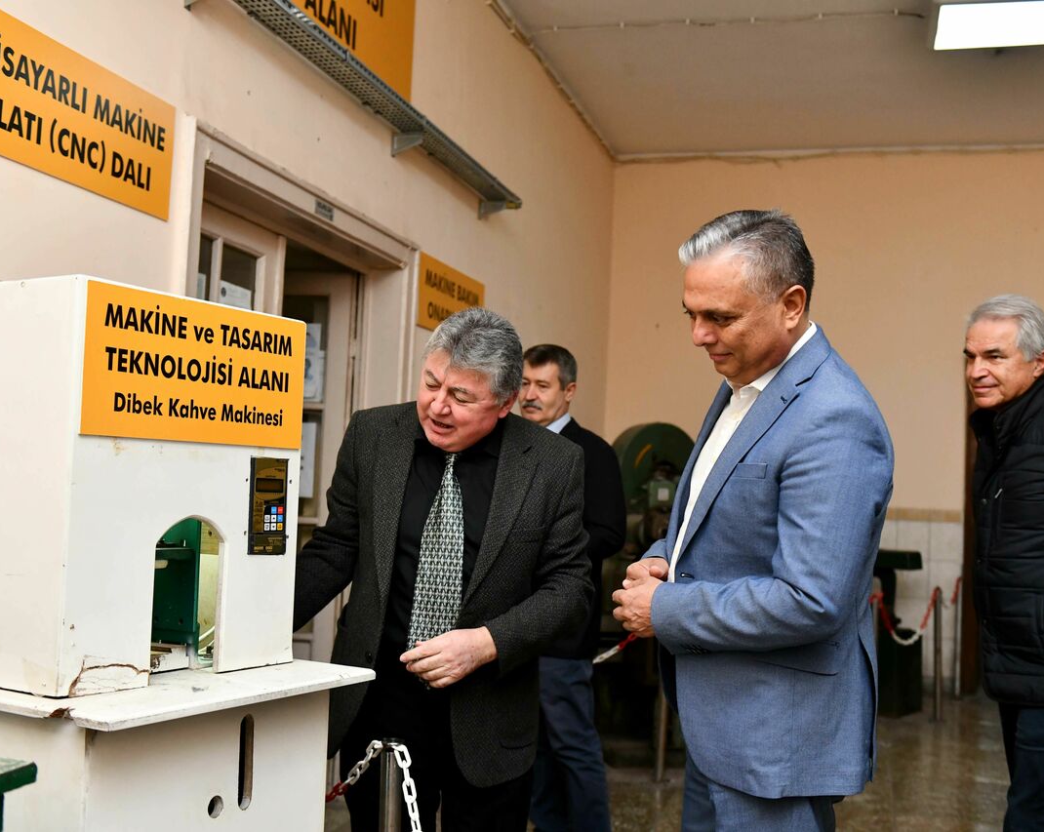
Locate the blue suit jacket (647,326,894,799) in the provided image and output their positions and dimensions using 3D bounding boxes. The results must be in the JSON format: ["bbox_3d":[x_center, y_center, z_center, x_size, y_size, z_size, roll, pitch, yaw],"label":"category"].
[{"bbox_3d":[0.422,0.248,2.070,0.390,0.790,0.500,4,-3,-21],"label":"blue suit jacket"}]

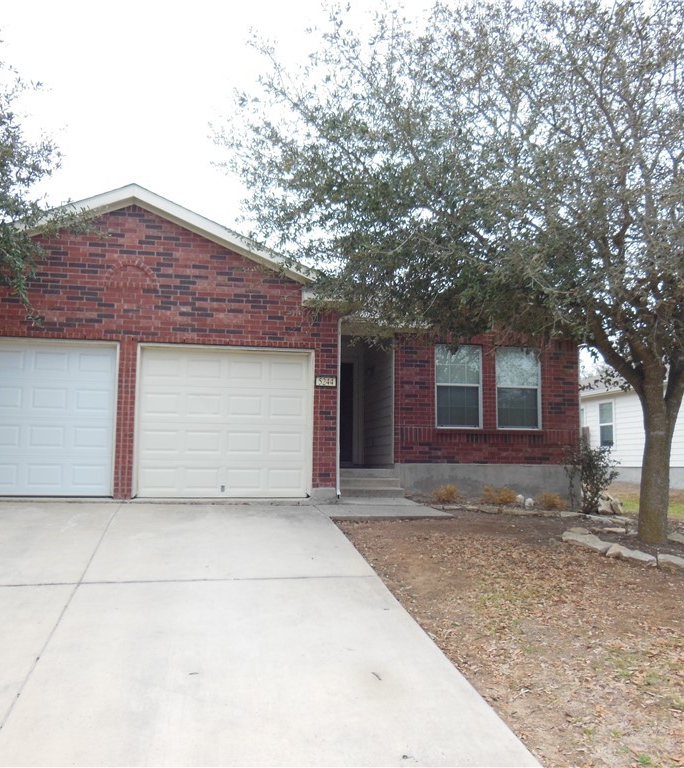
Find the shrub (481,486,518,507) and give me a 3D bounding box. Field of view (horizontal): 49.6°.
[{"bbox_3d":[2.649,1.864,12.399,0.560,0.330,0.450,2,-6,-11],"label":"shrub"}]

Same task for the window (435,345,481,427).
[{"bbox_3d":[2.086,0.056,13.148,0.880,1.495,0.100,2,-6,-11],"label":"window"}]

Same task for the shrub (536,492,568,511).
[{"bbox_3d":[3.577,1.988,12.567,0.480,0.300,0.430,2,-6,-11],"label":"shrub"}]

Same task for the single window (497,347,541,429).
[{"bbox_3d":[3.198,0.091,13.361,0.880,1.495,0.100,2,-6,-11],"label":"single window"}]

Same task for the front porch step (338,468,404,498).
[{"bbox_3d":[0.346,1.635,12.251,1.275,0.450,0.620,2,-6,-11],"label":"front porch step"}]

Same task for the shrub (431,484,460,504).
[{"bbox_3d":[1.702,1.810,12.220,0.430,0.290,0.400,2,-6,-11],"label":"shrub"}]

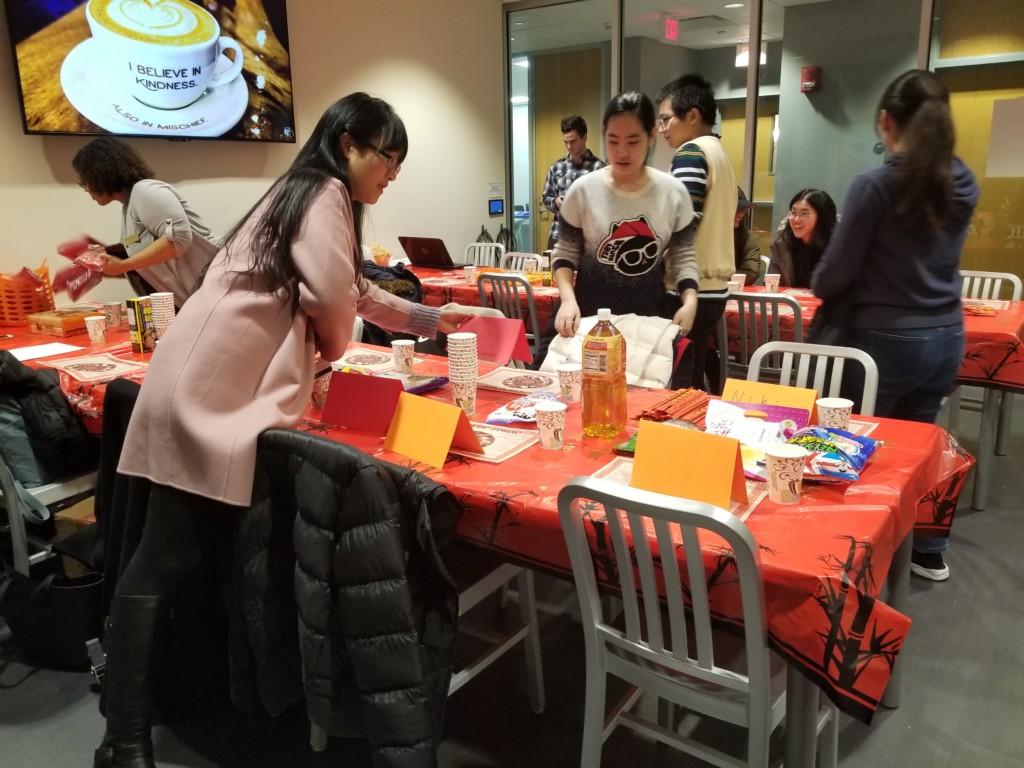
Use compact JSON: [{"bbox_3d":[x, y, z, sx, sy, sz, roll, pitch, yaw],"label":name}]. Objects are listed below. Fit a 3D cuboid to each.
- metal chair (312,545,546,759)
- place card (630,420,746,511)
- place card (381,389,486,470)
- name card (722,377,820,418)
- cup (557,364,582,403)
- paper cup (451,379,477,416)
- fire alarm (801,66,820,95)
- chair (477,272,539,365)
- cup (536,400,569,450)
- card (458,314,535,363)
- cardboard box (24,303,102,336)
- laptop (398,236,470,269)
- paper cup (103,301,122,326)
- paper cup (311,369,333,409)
[{"bbox_3d":[-0.221,0.479,1.869,0.410,0.860,0.500,9,17,35],"label":"metal chair"},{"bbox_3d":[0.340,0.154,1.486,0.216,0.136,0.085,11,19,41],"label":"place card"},{"bbox_3d":[-0.187,0.099,1.794,0.220,0.127,0.128,12,20,43],"label":"place card"},{"bbox_3d":[0.616,0.064,1.840,0.215,0.128,0.105,9,17,35],"label":"name card"},{"bbox_3d":[0.173,0.001,2.238,0.080,0.096,0.080,-1,14,0],"label":"cup"},{"bbox_3d":[-0.131,0.033,2.099,0.079,0.101,0.079,-1,14,0],"label":"paper cup"},{"bbox_3d":[2.488,-2.526,6.400,0.135,0.205,0.065,9,18,36],"label":"fire alarm"},{"bbox_3d":[0.081,-0.297,4.952,0.410,0.860,0.500,7,16,31],"label":"chair"},{"bbox_3d":[0.093,0.104,1.828,0.080,0.096,0.080,-1,14,0],"label":"cup"},{"bbox_3d":[-0.051,-0.133,2.248,0.210,0.124,0.128,11,9,38],"label":"card"},{"bbox_3d":[-2.053,-0.280,3.556,0.268,0.079,0.200,7,17,30],"label":"cardboard box"},{"bbox_3d":[-0.590,-1.018,5.973,0.380,0.235,0.385,7,16,29],"label":"laptop"},{"bbox_3d":[-1.925,-0.337,3.722,0.079,0.101,0.079,-1,14,0],"label":"paper cup"},{"bbox_3d":[-0.553,0.015,2.209,0.079,0.101,0.079,-1,14,0],"label":"paper cup"}]

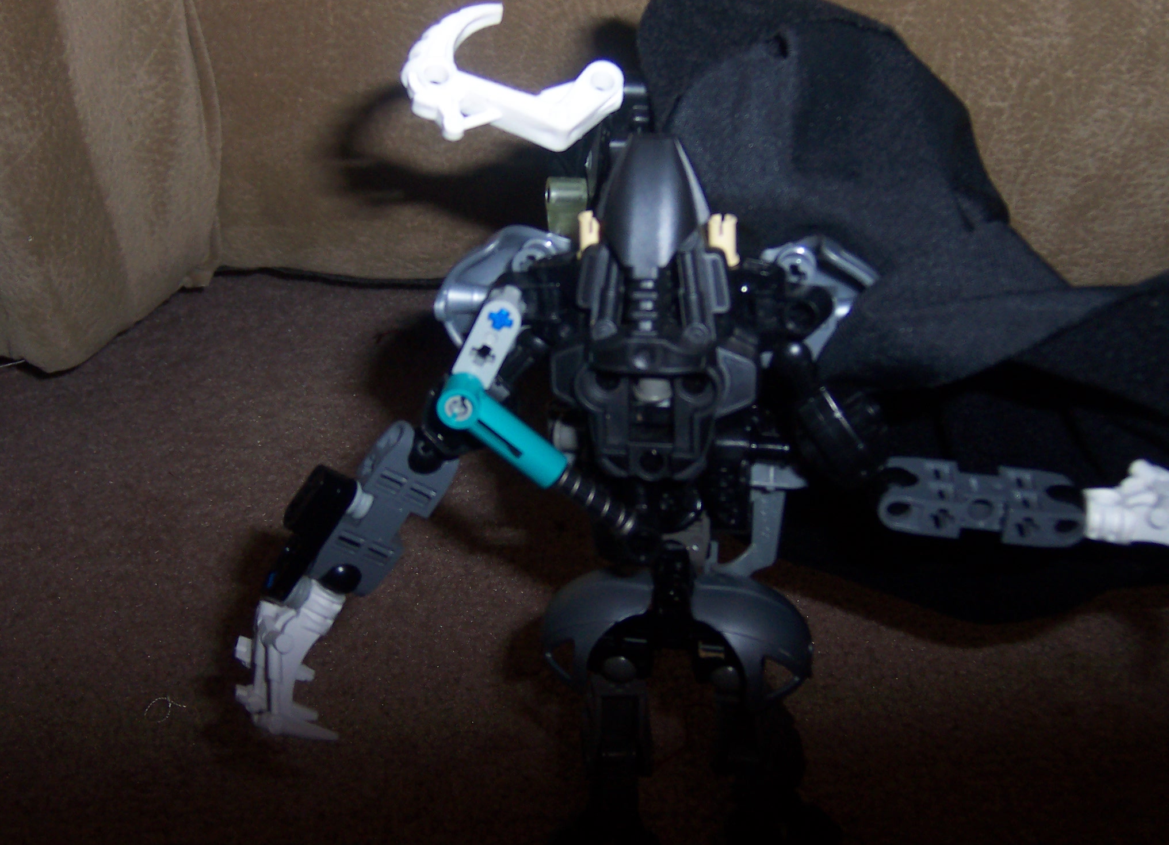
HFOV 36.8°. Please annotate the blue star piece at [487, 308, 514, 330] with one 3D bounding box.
[{"bbox_3d":[-0.016,-0.020,0.334,0.005,0.005,0.004,18,26,0],"label":"blue star piece"}]

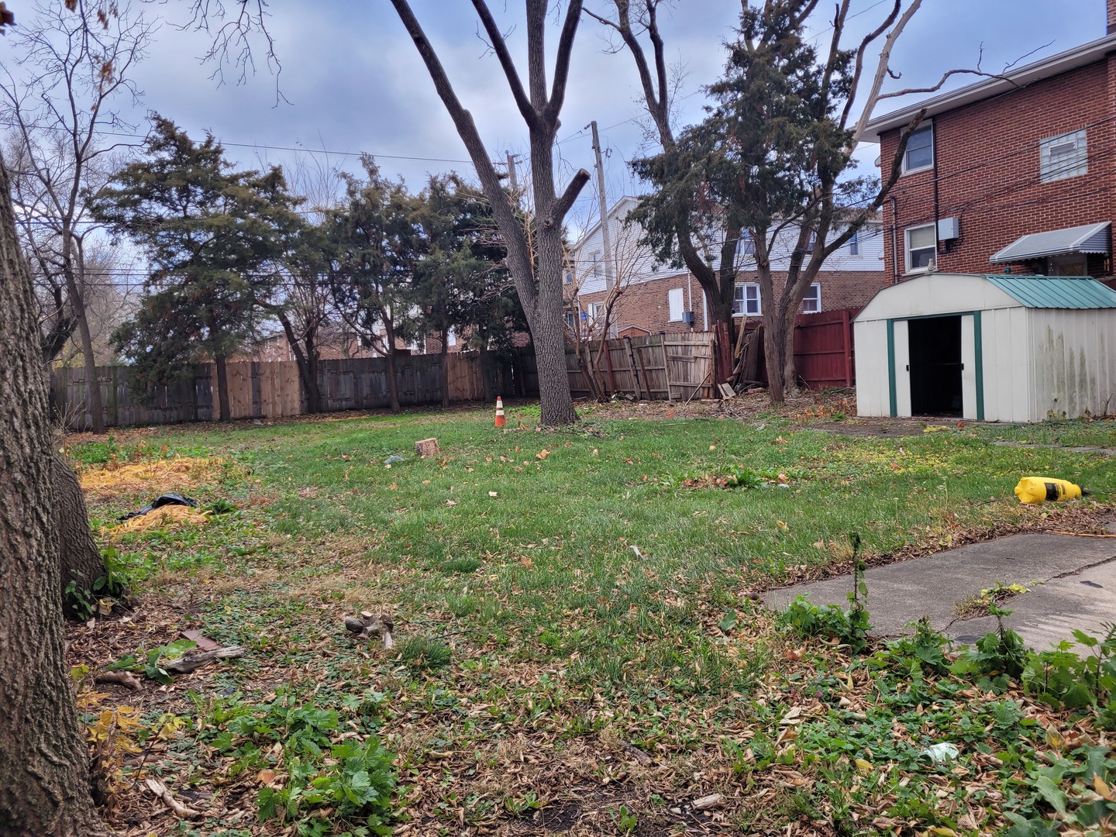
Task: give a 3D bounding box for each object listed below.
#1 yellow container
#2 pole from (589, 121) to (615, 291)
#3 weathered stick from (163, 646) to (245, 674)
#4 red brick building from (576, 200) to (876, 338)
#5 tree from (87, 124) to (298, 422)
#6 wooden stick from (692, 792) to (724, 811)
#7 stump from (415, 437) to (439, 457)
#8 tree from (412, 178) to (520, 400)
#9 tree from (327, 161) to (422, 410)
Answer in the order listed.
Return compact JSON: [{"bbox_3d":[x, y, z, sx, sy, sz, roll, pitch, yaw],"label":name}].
[{"bbox_3d":[3.524,0.498,6.004,0.465,0.188,0.188,-1,-14,-17],"label":"yellow container"},{"bbox_3d":[1.981,-6.256,33.000,0.300,10.924,0.300,-6,0,0],"label":"pole"},{"bbox_3d":[-1.403,0.951,3.348,0.305,0.055,0.070,-5,4,-25],"label":"weathered stick"},{"bbox_3d":[12.056,-6.867,45.677,20.000,9.600,10.400,-5,4,-29],"label":"red brick building"},{"bbox_3d":[-12.057,-5.053,28.000,6.682,10.166,6.300,-4,3,-23],"label":"tree"},{"bbox_3d":[0.370,0.939,2.060,0.084,0.021,0.026,-5,3,-24],"label":"wooden stick"},{"bbox_3d":[-1.854,0.421,11.941,0.300,0.250,0.290,-11,3,0],"label":"stump"},{"bbox_3d":[-3.363,-4.695,30.500,3.798,8.433,4.300,-3,3,-6],"label":"tree"},{"bbox_3d":[-6.381,-4.613,28.800,3.186,8.864,4.000,-4,3,-12],"label":"tree"}]

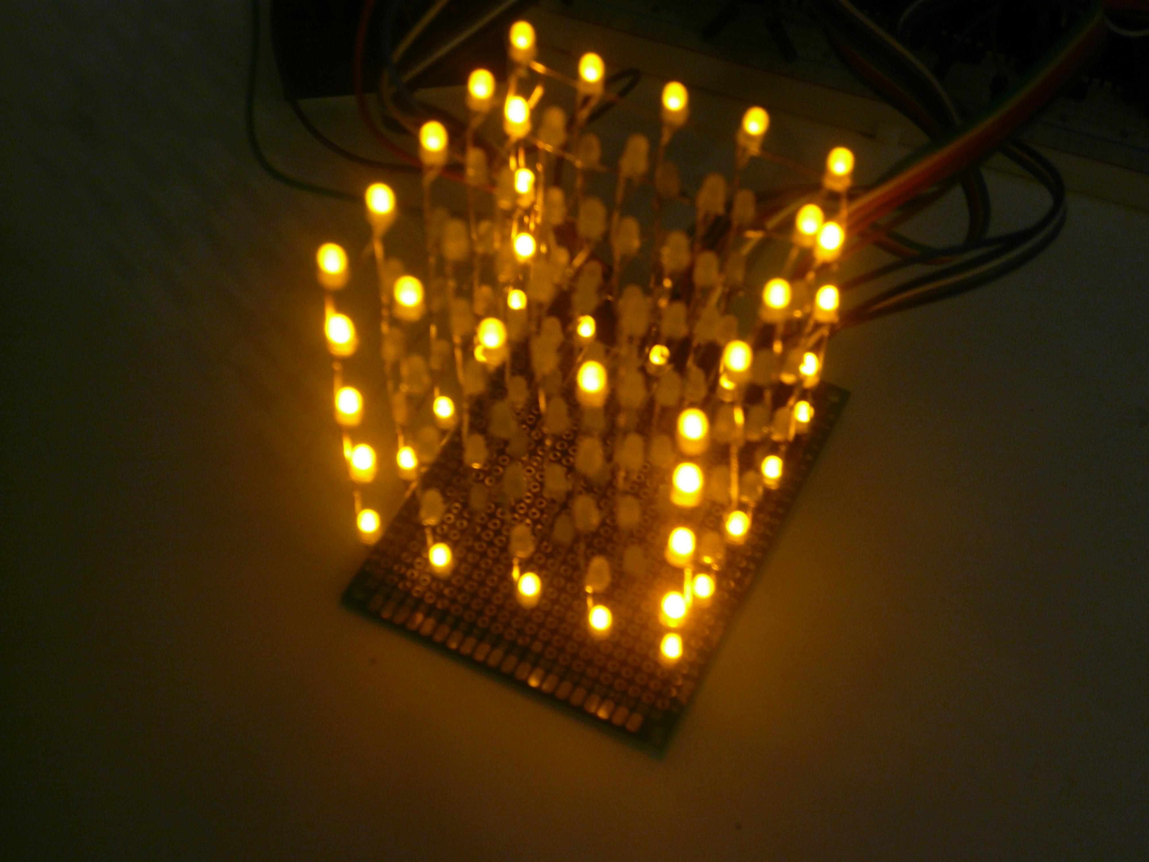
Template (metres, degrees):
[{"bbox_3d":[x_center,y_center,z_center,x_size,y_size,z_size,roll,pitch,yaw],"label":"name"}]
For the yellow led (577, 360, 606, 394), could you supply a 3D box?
[{"bbox_3d":[0.002,-0.006,0.238,0.004,0.005,0.004,0,55,0],"label":"yellow led"}]

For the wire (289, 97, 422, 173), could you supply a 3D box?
[{"bbox_3d":[-0.046,-0.059,0.371,0.036,0.003,0.007,31,59,20],"label":"wire"}]

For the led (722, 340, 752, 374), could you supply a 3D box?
[{"bbox_3d":[0.022,-0.009,0.241,0.004,0.005,0.004,0,55,0],"label":"led"}]

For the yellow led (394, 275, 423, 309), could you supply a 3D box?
[{"bbox_3d":[-0.022,-0.018,0.245,0.004,0.005,0.004,0,55,0],"label":"yellow led"}]

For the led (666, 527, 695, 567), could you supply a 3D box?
[{"bbox_3d":[0.015,0.016,0.258,0.004,0.005,0.004,0,54,0],"label":"led"}]

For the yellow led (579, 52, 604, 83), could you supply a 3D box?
[{"bbox_3d":[0.003,-0.053,0.271,0.004,0.005,0.004,0,55,0],"label":"yellow led"}]

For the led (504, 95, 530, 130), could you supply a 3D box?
[{"bbox_3d":[-0.009,-0.050,0.288,0.004,0.005,0.004,0,55,0],"label":"led"}]

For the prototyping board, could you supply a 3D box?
[{"bbox_3d":[0.006,0.011,0.319,0.060,0.002,0.080,23,57,16],"label":"prototyping board"}]

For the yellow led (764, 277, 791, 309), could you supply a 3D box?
[{"bbox_3d":[0.027,-0.018,0.247,0.004,0.005,0.004,0,55,0],"label":"yellow led"}]

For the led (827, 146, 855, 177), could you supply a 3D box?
[{"bbox_3d":[0.038,-0.038,0.261,0.004,0.005,0.004,0,55,0],"label":"led"}]

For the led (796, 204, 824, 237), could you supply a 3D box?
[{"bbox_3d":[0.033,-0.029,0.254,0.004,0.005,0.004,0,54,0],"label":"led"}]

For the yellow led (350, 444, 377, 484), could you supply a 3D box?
[{"bbox_3d":[-0.033,0.005,0.285,0.004,0.005,0.004,0,54,0],"label":"yellow led"}]

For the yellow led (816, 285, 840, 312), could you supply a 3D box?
[{"bbox_3d":[0.040,-0.020,0.286,0.004,0.005,0.004,0,55,0],"label":"yellow led"}]

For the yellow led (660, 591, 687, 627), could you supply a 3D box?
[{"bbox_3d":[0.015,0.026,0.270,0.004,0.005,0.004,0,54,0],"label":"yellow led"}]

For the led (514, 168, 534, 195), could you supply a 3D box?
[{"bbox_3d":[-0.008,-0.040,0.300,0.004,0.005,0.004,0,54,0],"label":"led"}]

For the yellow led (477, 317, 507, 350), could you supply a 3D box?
[{"bbox_3d":[-0.011,-0.012,0.242,0.004,0.005,0.004,0,54,0],"label":"yellow led"}]

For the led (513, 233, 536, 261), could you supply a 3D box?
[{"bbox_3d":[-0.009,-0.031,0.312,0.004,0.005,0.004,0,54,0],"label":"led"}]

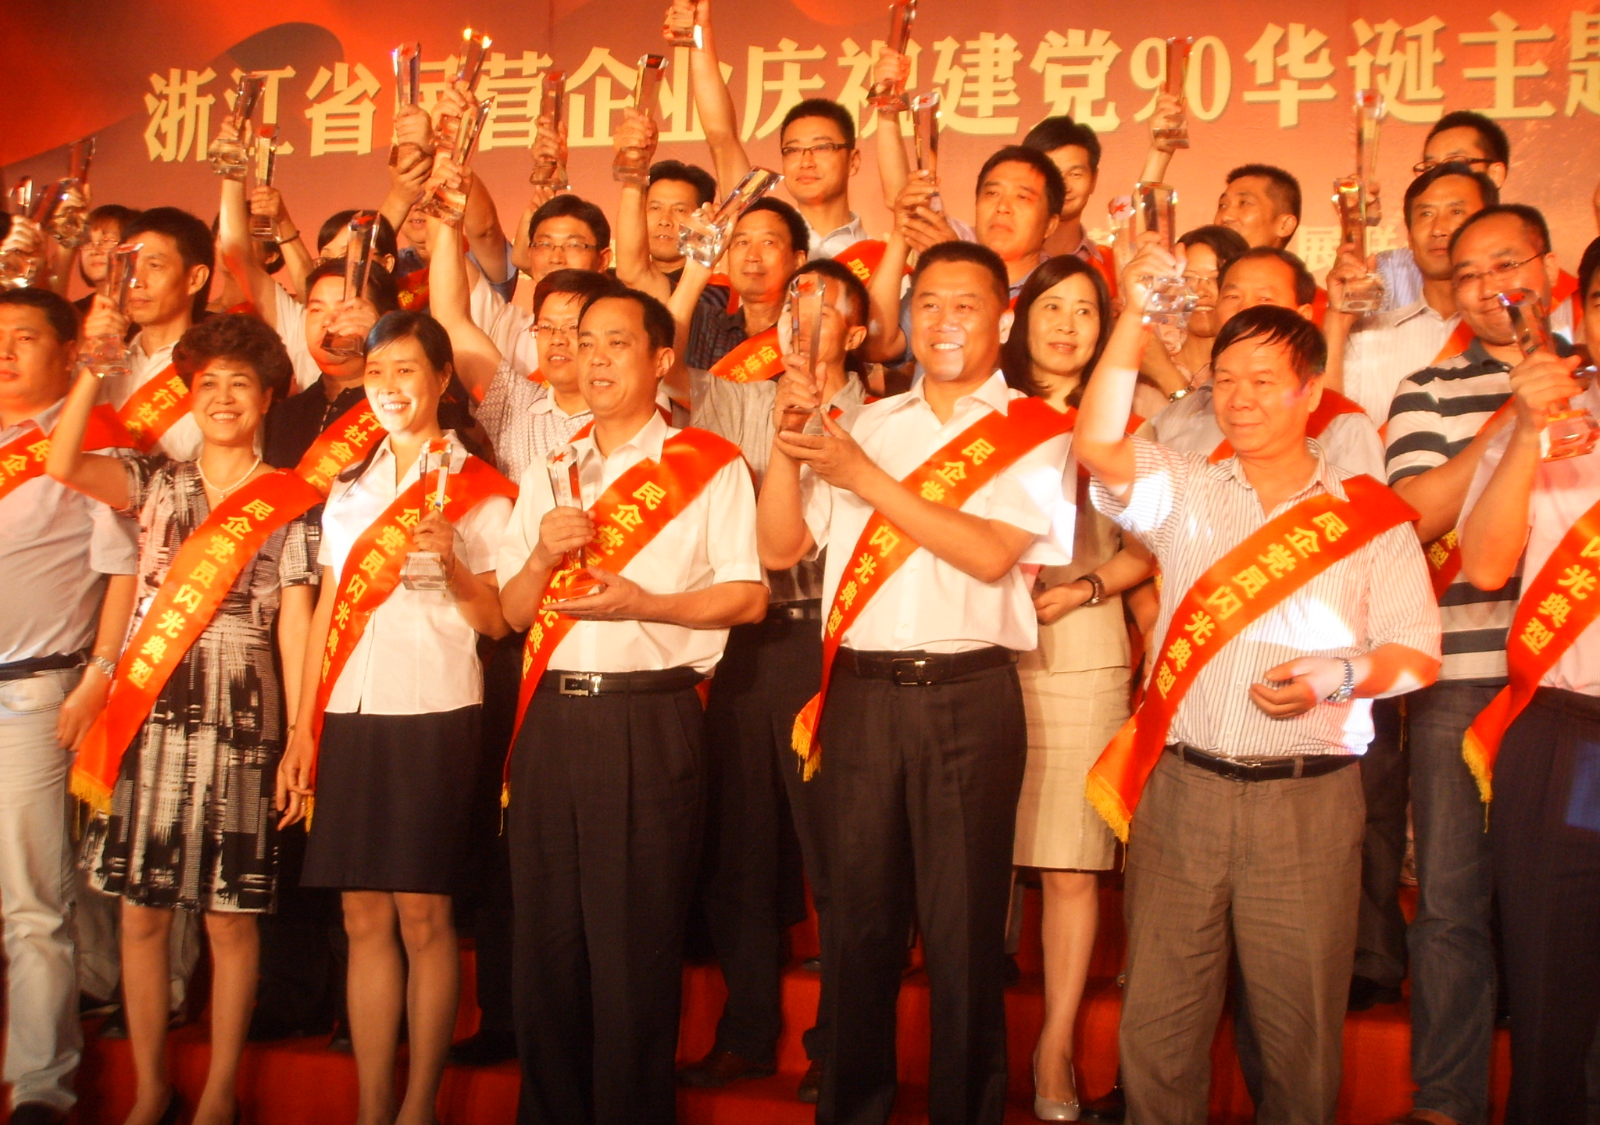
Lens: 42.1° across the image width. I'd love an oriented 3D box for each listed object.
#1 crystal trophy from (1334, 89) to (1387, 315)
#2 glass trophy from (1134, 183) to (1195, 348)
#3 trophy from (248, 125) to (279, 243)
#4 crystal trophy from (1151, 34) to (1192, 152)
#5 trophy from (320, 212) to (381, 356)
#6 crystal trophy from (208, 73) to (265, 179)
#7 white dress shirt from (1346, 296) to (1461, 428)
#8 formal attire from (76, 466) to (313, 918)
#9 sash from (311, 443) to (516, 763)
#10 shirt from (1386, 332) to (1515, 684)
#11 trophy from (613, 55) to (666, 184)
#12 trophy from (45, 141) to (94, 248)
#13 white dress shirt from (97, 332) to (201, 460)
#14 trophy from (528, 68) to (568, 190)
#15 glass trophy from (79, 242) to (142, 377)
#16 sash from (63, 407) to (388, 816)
[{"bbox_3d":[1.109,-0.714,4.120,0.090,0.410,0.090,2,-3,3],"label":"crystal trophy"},{"bbox_3d":[0.613,-0.510,3.500,0.075,0.265,0.072,-2,-14,0],"label":"glass trophy"},{"bbox_3d":[-1.288,-0.909,5.000,0.075,0.265,0.072,5,8,10],"label":"trophy"},{"bbox_3d":[0.869,-1.093,4.850,0.075,0.250,0.065,4,-3,6],"label":"crystal trophy"},{"bbox_3d":[-0.905,-0.562,4.200,0.075,0.265,0.072,9,-2,11],"label":"trophy"},{"bbox_3d":[-1.337,-1.037,4.950,0.075,0.265,0.072,8,-12,11],"label":"crystal trophy"},{"bbox_3d":[1.271,-0.241,4.120,0.460,0.600,0.270,1,-3,11],"label":"white dress shirt"},{"bbox_3d":[-1.181,0.241,4.080,0.420,0.860,0.280,2,-2,9],"label":"formal attire"},{"bbox_3d":[-0.724,0.101,3.880,0.360,0.630,0.250,1,-3,14],"label":"sash"},{"bbox_3d":[1.291,-0.098,3.820,0.460,0.640,0.280,2,-2,15],"label":"shirt"},{"bbox_3d":[-0.340,-0.936,4.400,0.078,0.260,0.068,11,-3,-6],"label":"trophy"},{"bbox_3d":[-1.750,-0.885,5.000,0.075,0.265,0.072,2,-10,18],"label":"trophy"},{"bbox_3d":[-1.320,-0.194,4.380,0.440,0.580,0.260,1,-3,19],"label":"white dress shirt"},{"bbox_3d":[-0.575,-0.988,4.750,0.075,0.250,0.065,3,-3,9],"label":"trophy"},{"bbox_3d":[-1.343,-0.492,4.060,0.075,0.265,0.072,0,-8,21],"label":"glass trophy"},{"bbox_3d":[-1.121,0.111,4.040,0.520,0.720,0.280,2,-3,6],"label":"sash"}]

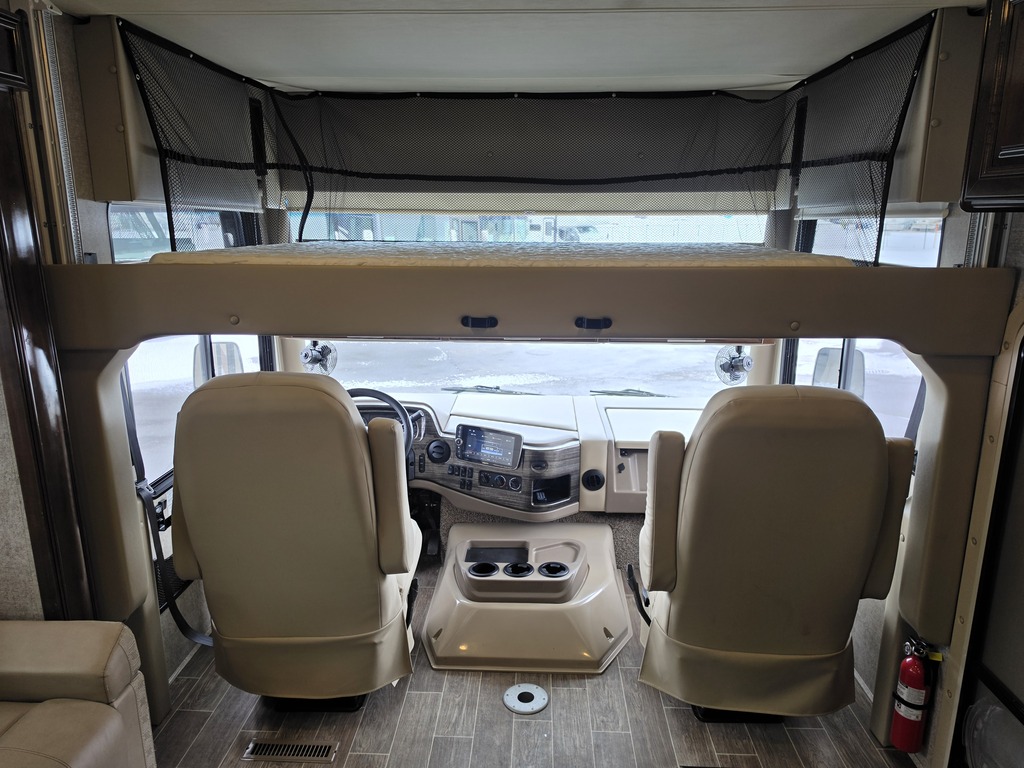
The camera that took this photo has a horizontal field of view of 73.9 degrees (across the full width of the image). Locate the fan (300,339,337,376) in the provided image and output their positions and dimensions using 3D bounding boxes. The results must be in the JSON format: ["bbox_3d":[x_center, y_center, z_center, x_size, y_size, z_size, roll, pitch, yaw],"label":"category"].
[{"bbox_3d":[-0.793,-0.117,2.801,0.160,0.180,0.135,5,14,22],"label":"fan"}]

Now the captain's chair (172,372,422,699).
[{"bbox_3d":[-0.635,0.454,2.251,0.710,1.150,0.760,0,13,0],"label":"captain's chair"}]

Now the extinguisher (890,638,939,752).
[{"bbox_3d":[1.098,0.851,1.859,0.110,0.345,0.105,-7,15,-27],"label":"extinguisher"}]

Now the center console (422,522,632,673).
[{"bbox_3d":[0.067,0.795,2.766,0.820,0.320,0.740,1,13,2],"label":"center console"}]

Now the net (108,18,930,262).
[{"bbox_3d":[0.037,-0.782,2.354,2.120,0.620,1.070,1,13,2],"label":"net"}]

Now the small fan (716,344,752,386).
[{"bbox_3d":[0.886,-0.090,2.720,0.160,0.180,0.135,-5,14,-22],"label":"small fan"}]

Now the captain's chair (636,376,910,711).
[{"bbox_3d":[0.754,0.479,2.191,0.710,1.140,0.760,1,13,5],"label":"captain's chair"}]

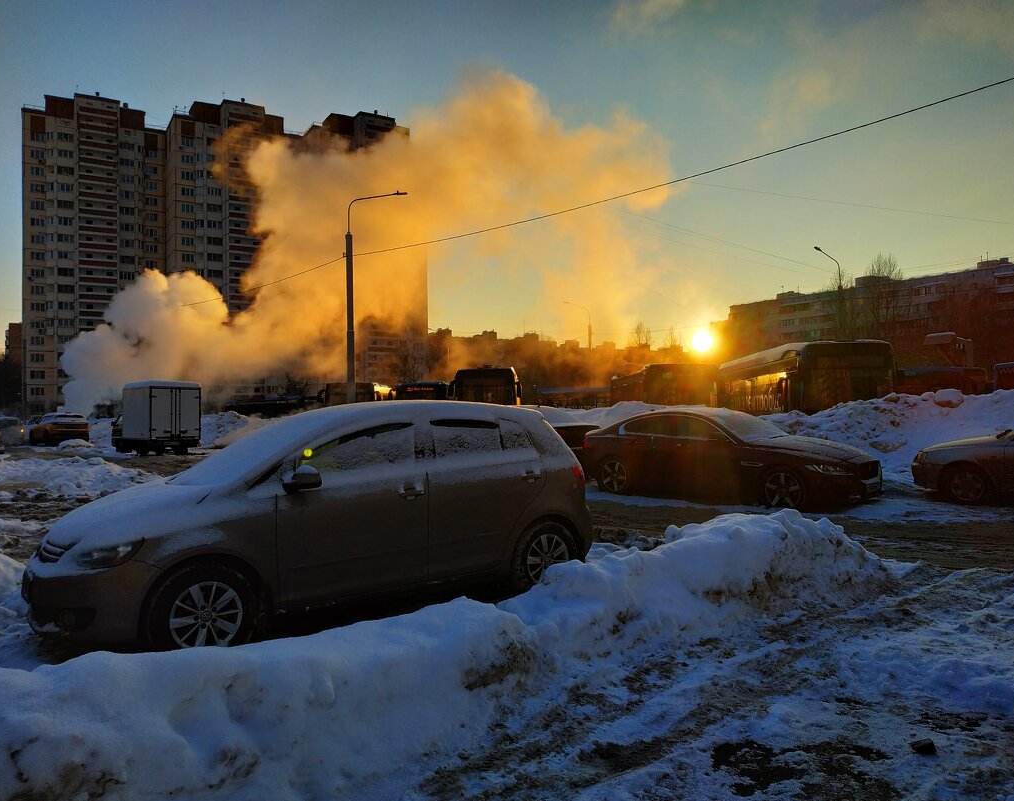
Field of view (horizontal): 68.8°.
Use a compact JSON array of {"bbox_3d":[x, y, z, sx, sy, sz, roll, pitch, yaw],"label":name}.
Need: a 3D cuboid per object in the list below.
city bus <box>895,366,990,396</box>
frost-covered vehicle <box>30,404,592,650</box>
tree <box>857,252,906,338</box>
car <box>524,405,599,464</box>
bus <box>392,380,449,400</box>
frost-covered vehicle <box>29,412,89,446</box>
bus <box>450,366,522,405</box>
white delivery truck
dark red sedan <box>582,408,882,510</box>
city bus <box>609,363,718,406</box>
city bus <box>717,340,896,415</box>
[{"bbox_3d":[13.700,0.472,28.000,2.530,2.900,12.000,0,0,7],"label":"city bus"},{"bbox_3d":[-1.277,0.804,5.787,4.210,1.580,1.780,0,0,-35],"label":"frost-covered vehicle"},{"bbox_3d":[31.400,-5.413,62.000,4.600,14.200,4.600,0,0,0],"label":"tree"},{"bbox_3d":[-0.370,0.841,15.500,1.780,1.500,4.500,0,0,-44],"label":"car"},{"bbox_3d":[-4.200,0.441,44.500,2.530,2.950,12.000,0,0,2],"label":"bus"},{"bbox_3d":[-22.800,1.362,37.600,1.820,1.600,4.400,0,0,-41],"label":"frost-covered vehicle"},{"bbox_3d":[-0.640,0.102,38.500,2.540,3.150,12.100,0,0,3],"label":"bus"},{"bbox_3d":[-15.300,0.813,32.100,1.980,2.830,5.400,0,0,-44],"label":"white delivery truck"},{"bbox_3d":[3.336,0.833,11.612,1.870,1.420,4.680,0,0,-44],"label":"dark red sedan"},{"bbox_3d":[6.440,0.257,32.300,2.540,3.080,12.200,0,0,3],"label":"city bus"},{"bbox_3d":[10.280,0.024,27.000,2.550,3.380,12.300,0,0,7],"label":"city bus"}]

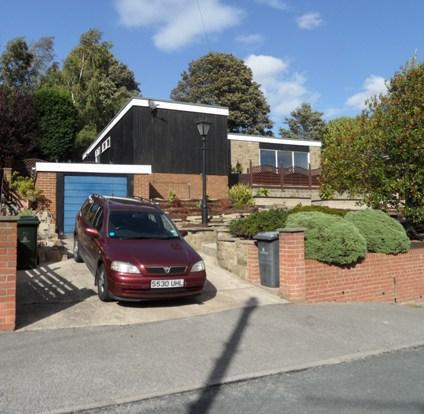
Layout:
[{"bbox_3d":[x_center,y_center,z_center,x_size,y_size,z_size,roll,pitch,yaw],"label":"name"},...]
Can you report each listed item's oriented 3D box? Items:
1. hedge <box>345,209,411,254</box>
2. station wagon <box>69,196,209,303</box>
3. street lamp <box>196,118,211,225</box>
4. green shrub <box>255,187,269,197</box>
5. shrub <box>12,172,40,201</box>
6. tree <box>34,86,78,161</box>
[{"bbox_3d":[3.740,0.557,8.700,1.500,1.000,1.350,1,-2,-30],"label":"hedge"},{"bbox_3d":[-1.590,0.650,7.620,1.730,1.490,4.270,2,5,-27],"label":"station wagon"},{"bbox_3d":[-0.229,-0.956,10.300,0.400,2.860,0.400,1,-1,-25],"label":"street lamp"},{"bbox_3d":[2.561,-0.794,19.600,0.700,0.520,0.600,0,-1,0],"label":"green shrub"},{"bbox_3d":[-5.556,-0.611,11.400,0.900,0.850,0.800,0,-1,0],"label":"shrub"},{"bbox_3d":[-9.142,-4.471,22.500,2.700,5.300,2.600,0,-1,0],"label":"tree"}]

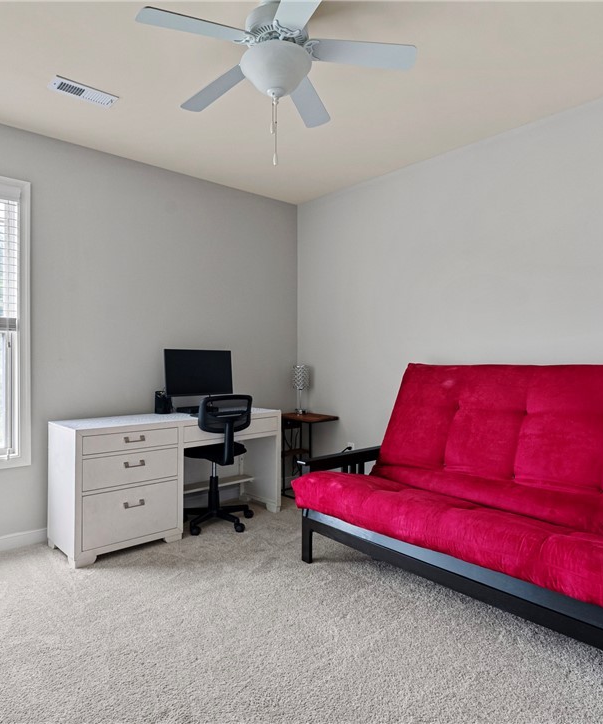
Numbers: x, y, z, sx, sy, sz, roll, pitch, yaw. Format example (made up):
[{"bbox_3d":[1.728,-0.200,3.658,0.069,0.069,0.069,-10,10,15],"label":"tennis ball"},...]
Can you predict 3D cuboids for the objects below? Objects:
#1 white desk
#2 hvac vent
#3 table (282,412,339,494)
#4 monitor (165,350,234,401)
[{"bbox_3d":[-0.832,0.731,3.218,1.445,0.738,0.465,0,0,-42],"label":"white desk"},{"bbox_3d":[-1.105,-1.362,2.456,0.305,0.020,0.137,0,0,-42],"label":"hvac vent"},{"bbox_3d":[0.024,0.772,3.889,0.370,0.655,0.460,0,0,-42],"label":"table"},{"bbox_3d":[-0.733,0.085,3.496,0.545,0.335,0.070,0,-5,-42],"label":"monitor"}]

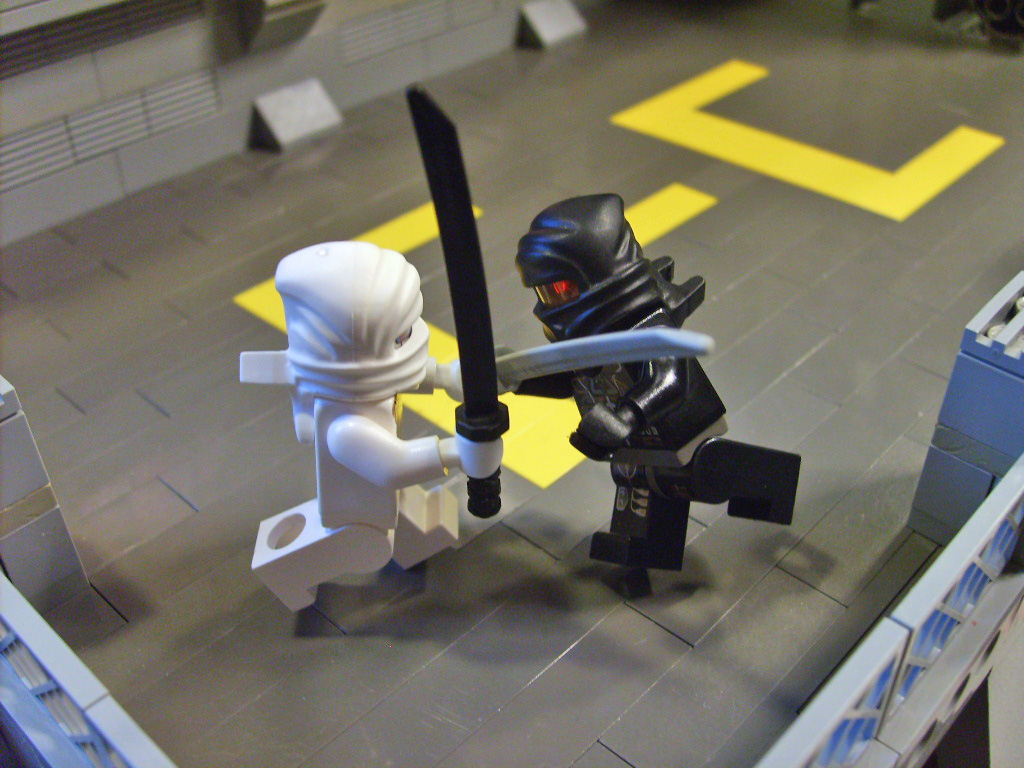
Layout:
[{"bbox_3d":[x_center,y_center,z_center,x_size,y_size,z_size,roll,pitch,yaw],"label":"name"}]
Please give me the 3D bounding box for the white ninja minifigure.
[{"bbox_3d":[-0.015,0.004,0.111,0.026,0.041,0.022,-1,35,-3],"label":"white ninja minifigure"}]

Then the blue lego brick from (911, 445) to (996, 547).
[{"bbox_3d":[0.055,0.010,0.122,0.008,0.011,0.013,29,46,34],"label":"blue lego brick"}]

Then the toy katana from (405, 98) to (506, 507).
[{"bbox_3d":[-0.004,-0.005,0.091,0.005,0.042,0.005,-9,30,-2],"label":"toy katana"}]

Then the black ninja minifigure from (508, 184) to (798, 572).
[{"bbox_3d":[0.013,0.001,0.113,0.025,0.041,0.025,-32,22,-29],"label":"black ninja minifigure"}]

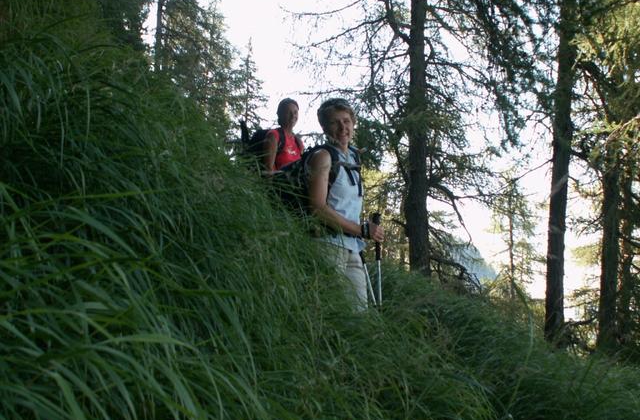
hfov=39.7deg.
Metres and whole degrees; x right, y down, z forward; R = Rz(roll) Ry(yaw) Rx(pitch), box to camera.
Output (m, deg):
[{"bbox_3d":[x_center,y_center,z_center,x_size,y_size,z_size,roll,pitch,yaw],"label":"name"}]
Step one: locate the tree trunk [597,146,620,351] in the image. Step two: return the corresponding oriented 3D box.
[{"bbox_3d":[4.300,0.570,13.200,0.280,3.100,0.280,1,2,0],"label":"tree trunk"}]

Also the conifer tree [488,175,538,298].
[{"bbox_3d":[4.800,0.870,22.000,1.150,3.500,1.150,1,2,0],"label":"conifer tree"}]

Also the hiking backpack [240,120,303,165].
[{"bbox_3d":[-0.400,-0.440,7.100,0.380,0.520,0.350,2,2,37],"label":"hiking backpack"}]

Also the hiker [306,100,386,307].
[{"bbox_3d":[0.125,0.250,4.700,0.420,1.700,0.460,2,2,34],"label":"hiker"}]

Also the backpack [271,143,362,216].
[{"bbox_3d":[-0.020,-0.110,4.820,0.380,0.520,0.340,2,2,34],"label":"backpack"}]

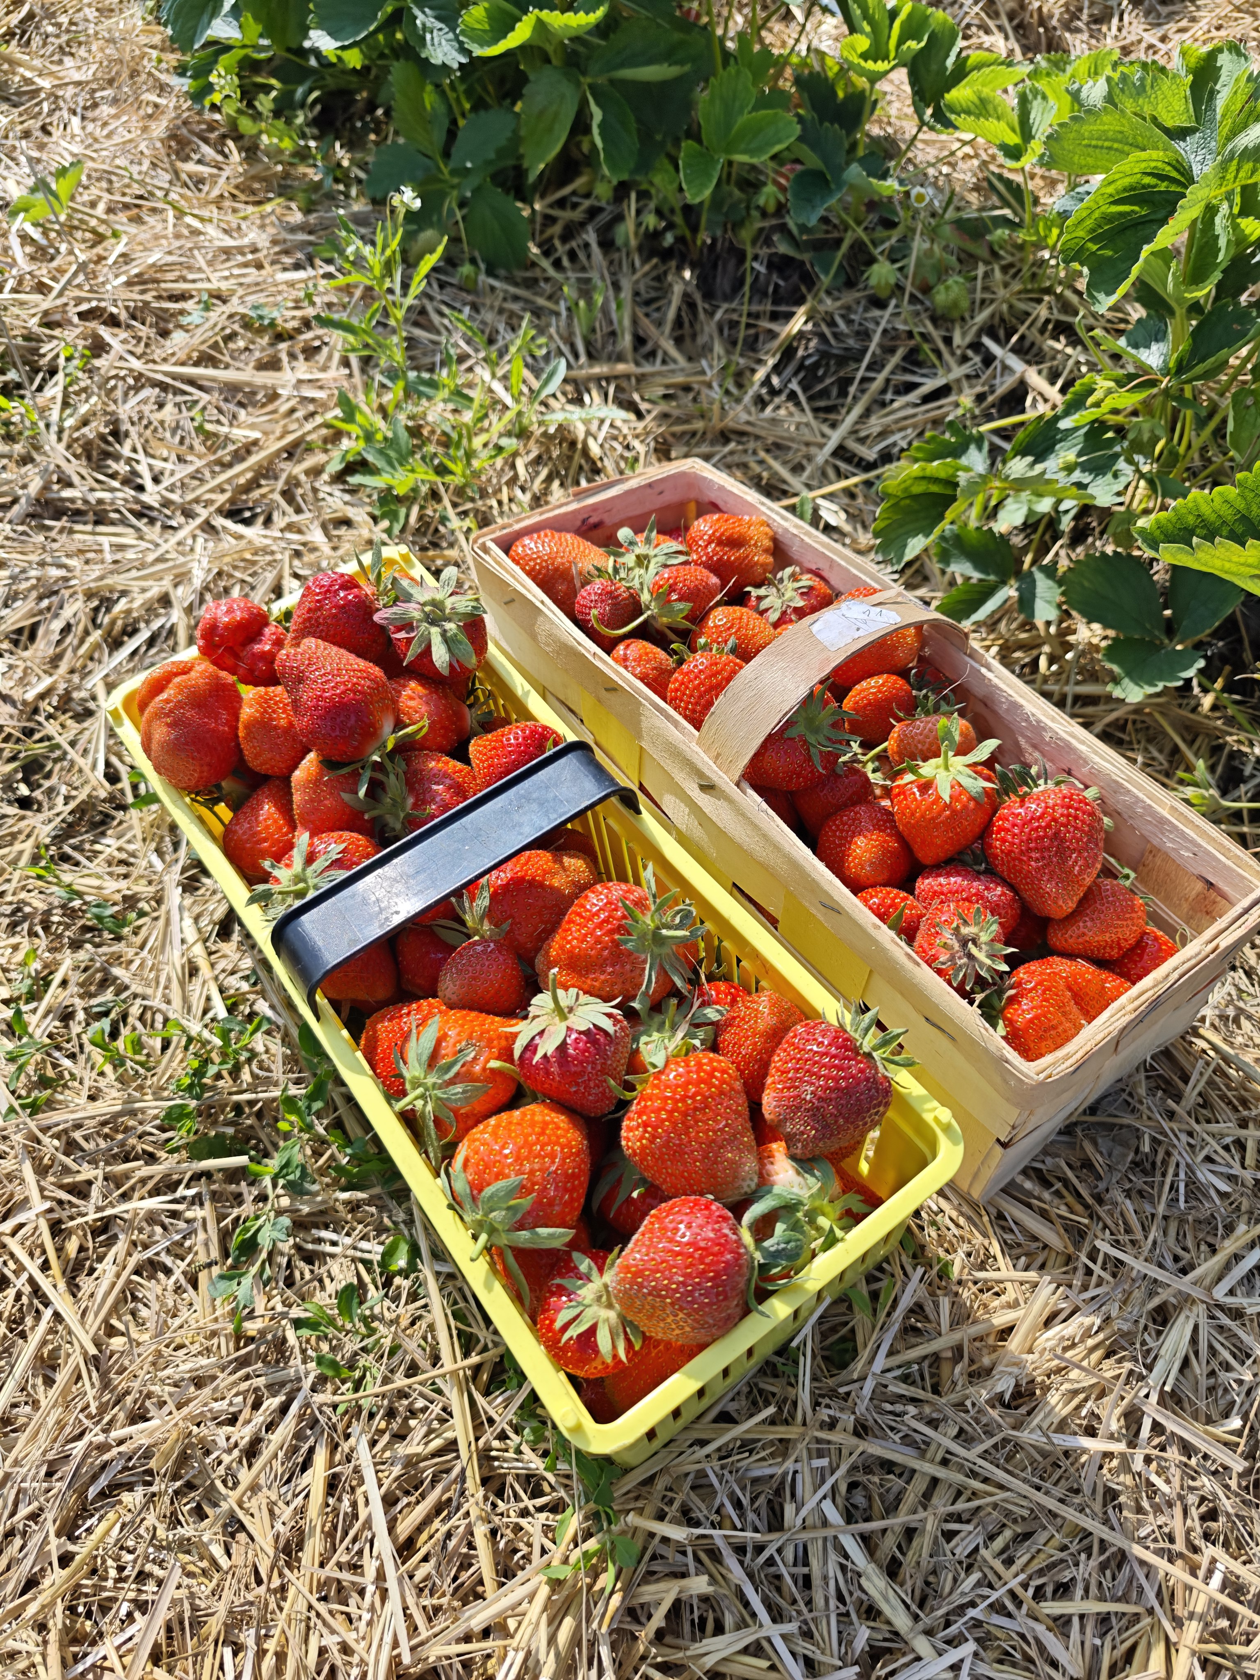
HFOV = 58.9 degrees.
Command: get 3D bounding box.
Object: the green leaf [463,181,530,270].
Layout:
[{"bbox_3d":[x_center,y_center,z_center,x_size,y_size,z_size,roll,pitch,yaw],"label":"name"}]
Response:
[{"bbox_3d":[-0.107,-0.495,0.900,0.052,0.014,0.072,-5,70,-8],"label":"green leaf"}]

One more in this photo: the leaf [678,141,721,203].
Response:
[{"bbox_3d":[0.052,-0.509,0.850,0.033,0.011,0.049,17,86,19],"label":"leaf"}]

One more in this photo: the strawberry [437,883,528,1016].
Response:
[{"bbox_3d":[-0.059,0.045,0.446,0.036,0.049,0.036,0,30,0],"label":"strawberry"}]

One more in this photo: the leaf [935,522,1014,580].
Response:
[{"bbox_3d":[0.213,-0.178,0.690,0.055,0.012,0.045,28,70,17],"label":"leaf"}]

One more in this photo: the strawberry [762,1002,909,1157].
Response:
[{"bbox_3d":[0.063,0.075,0.347,0.050,0.043,0.043,-41,90,-18],"label":"strawberry"}]

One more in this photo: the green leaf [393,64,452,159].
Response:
[{"bbox_3d":[-0.159,-0.554,0.848,0.050,0.075,0.020,-20,18,-14],"label":"green leaf"}]

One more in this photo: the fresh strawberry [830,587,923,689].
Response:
[{"bbox_3d":[0.131,-0.107,0.594,0.046,0.042,0.042,-50,62,21],"label":"fresh strawberry"}]

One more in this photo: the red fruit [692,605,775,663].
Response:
[{"bbox_3d":[0.055,-0.107,0.588,0.041,0.036,0.038,-32,59,-22],"label":"red fruit"}]

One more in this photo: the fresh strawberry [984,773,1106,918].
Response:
[{"bbox_3d":[0.160,0.002,0.431,0.046,0.045,0.054,5,75,0],"label":"fresh strawberry"}]

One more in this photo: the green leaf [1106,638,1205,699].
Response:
[{"bbox_3d":[0.271,-0.089,0.575,0.051,0.014,0.042,16,55,13],"label":"green leaf"}]

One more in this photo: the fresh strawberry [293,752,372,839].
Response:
[{"bbox_3d":[-0.128,-0.018,0.483,0.041,0.037,0.037,-8,19,35],"label":"fresh strawberry"}]

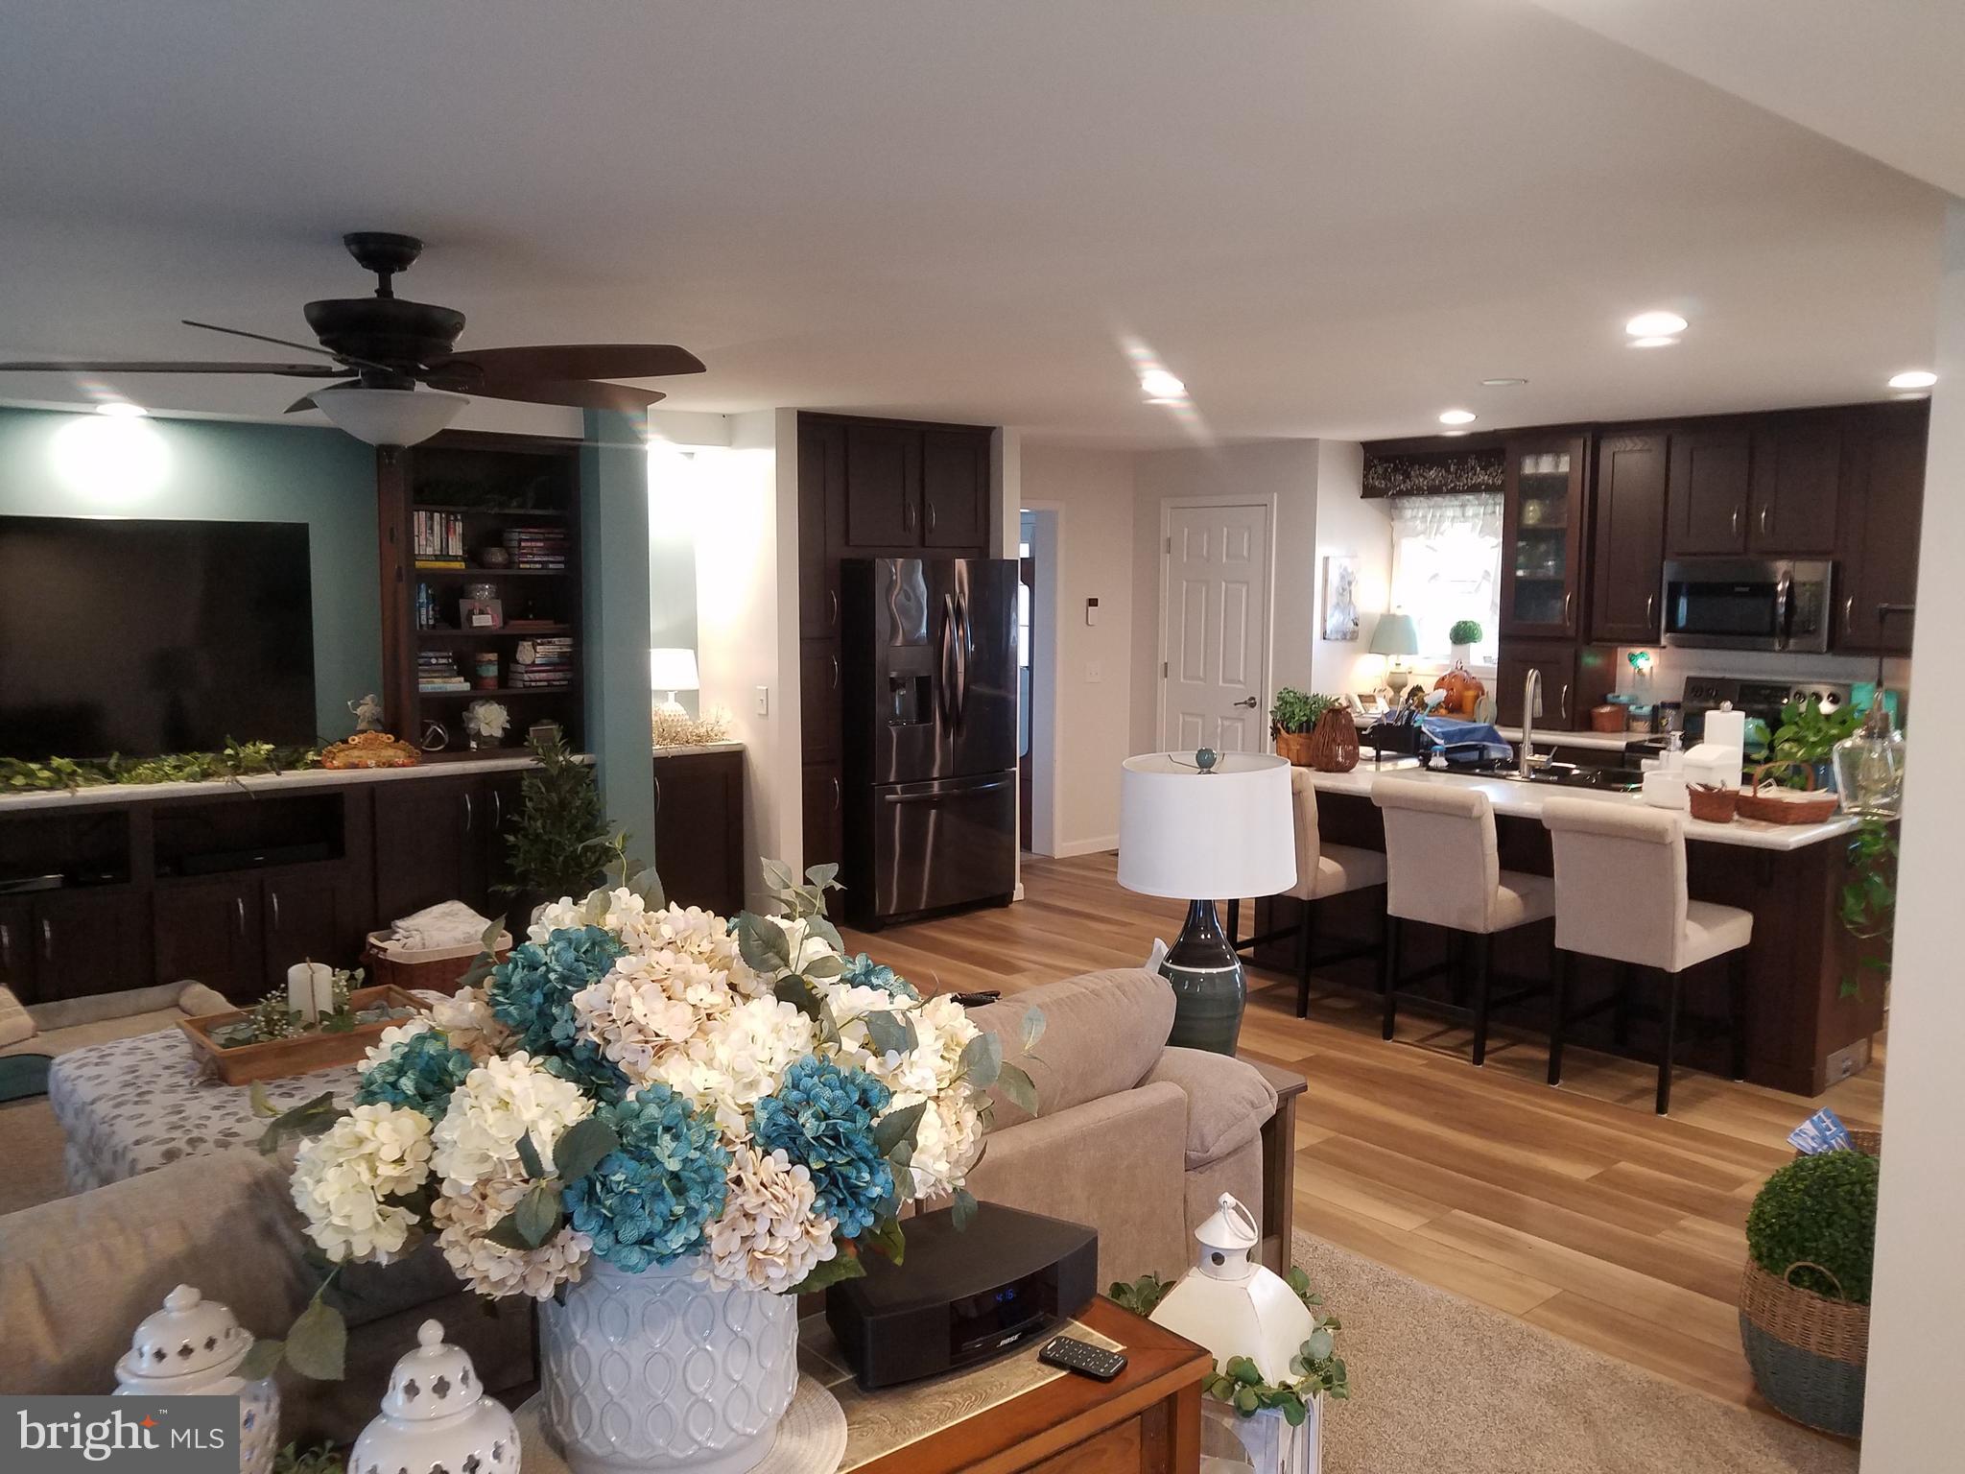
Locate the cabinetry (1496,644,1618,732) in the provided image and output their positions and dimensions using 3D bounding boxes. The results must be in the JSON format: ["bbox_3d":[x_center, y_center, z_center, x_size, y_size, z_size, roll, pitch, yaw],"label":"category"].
[{"bbox_3d":[2.961,-0.277,7.618,0.450,0.440,0.415,-6,9,-42],"label":"cabinetry"}]

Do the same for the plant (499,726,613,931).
[{"bbox_3d":[-1.739,0.498,6.048,0.480,1.080,0.480,-6,9,-42],"label":"plant"}]

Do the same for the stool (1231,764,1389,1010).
[{"bbox_3d":[1.301,0.579,6.022,0.600,0.975,0.450,-5,8,-41],"label":"stool"}]

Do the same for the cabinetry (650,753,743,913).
[{"bbox_3d":[-1.514,0.492,7.264,0.550,0.860,0.440,-5,8,-41],"label":"cabinetry"}]

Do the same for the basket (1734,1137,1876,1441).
[{"bbox_3d":[1.825,1.135,3.093,0.420,0.500,0.420,-6,9,-42],"label":"basket"}]

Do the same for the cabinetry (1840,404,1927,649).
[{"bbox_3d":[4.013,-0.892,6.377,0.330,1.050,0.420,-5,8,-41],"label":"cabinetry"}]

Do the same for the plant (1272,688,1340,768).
[{"bbox_3d":[1.342,-0.048,6.167,0.280,0.310,0.290,-6,9,-42],"label":"plant"}]

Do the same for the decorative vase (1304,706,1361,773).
[{"bbox_3d":[1.498,0.009,6.291,0.230,0.268,0.230,0,6,0],"label":"decorative vase"}]

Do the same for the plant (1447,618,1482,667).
[{"bbox_3d":[2.687,-0.519,8.183,0.180,0.262,0.180,-6,9,-42],"label":"plant"}]

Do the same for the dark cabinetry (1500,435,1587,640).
[{"bbox_3d":[2.958,-1.012,7.536,0.450,1.040,0.415,-6,9,-42],"label":"dark cabinetry"}]

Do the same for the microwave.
[{"bbox_3d":[3.629,-0.616,6.886,0.420,0.413,0.729,-5,8,-41],"label":"microwave"}]

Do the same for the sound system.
[{"bbox_3d":[-0.032,0.726,1.957,0.368,0.102,0.218,-5,8,-36],"label":"sound system"}]

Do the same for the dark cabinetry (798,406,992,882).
[{"bbox_3d":[-0.626,-0.336,7.427,1.280,2.416,0.610,-6,9,-42],"label":"dark cabinetry"}]

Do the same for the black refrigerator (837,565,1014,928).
[{"bbox_3d":[-0.416,-0.001,7.496,0.903,1.781,0.840,-5,8,-41],"label":"black refrigerator"}]

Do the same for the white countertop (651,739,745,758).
[{"bbox_3d":[-1.425,0.042,6.814,0.510,0.040,0.390,-6,9,-42],"label":"white countertop"}]

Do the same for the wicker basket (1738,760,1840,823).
[{"bbox_3d":[2.743,0.182,5.065,0.230,0.192,0.310,-2,6,-19],"label":"wicker basket"}]

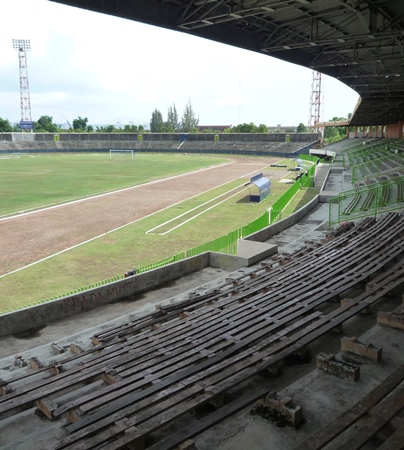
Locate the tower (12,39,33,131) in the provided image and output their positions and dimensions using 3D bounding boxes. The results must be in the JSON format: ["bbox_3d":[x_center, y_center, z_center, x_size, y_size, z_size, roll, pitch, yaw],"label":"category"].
[{"bbox_3d":[-68.845,-49.980,168.337,6.400,41.000,4.000,-3,12,-15],"label":"tower"}]

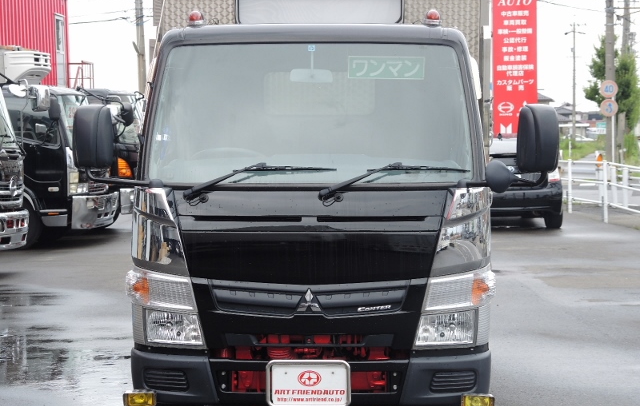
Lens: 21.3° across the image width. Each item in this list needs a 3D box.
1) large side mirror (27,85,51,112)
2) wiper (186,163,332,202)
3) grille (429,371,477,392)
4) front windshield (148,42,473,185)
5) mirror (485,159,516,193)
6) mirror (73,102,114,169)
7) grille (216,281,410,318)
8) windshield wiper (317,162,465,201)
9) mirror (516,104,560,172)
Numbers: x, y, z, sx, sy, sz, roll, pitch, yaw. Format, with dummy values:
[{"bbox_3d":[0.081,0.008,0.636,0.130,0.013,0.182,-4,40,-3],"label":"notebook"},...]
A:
[{"bbox_3d":[-2.826,-1.052,17.200,0.150,0.265,0.190,-1,2,-20],"label":"large side mirror"},{"bbox_3d":[-0.281,-0.100,7.900,0.710,0.185,0.090,0,-10,2],"label":"wiper"},{"bbox_3d":[0.609,0.817,7.760,0.212,0.103,0.050,0,2,-7],"label":"grille"},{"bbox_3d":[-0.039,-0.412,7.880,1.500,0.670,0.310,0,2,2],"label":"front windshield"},{"bbox_3d":[0.833,-0.123,7.870,0.150,0.157,0.120,-2,3,-41],"label":"mirror"},{"bbox_3d":[-1.048,-0.305,7.870,0.180,0.305,0.110,1,2,16],"label":"mirror"},{"bbox_3d":[-0.045,0.428,7.620,0.885,0.170,0.100,0,2,2],"label":"grille"},{"bbox_3d":[0.331,-0.098,7.770,0.690,0.175,0.130,0,2,2],"label":"windshield wiper"},{"bbox_3d":[1.006,-0.301,7.830,0.185,0.310,0.110,-1,2,-14],"label":"mirror"}]

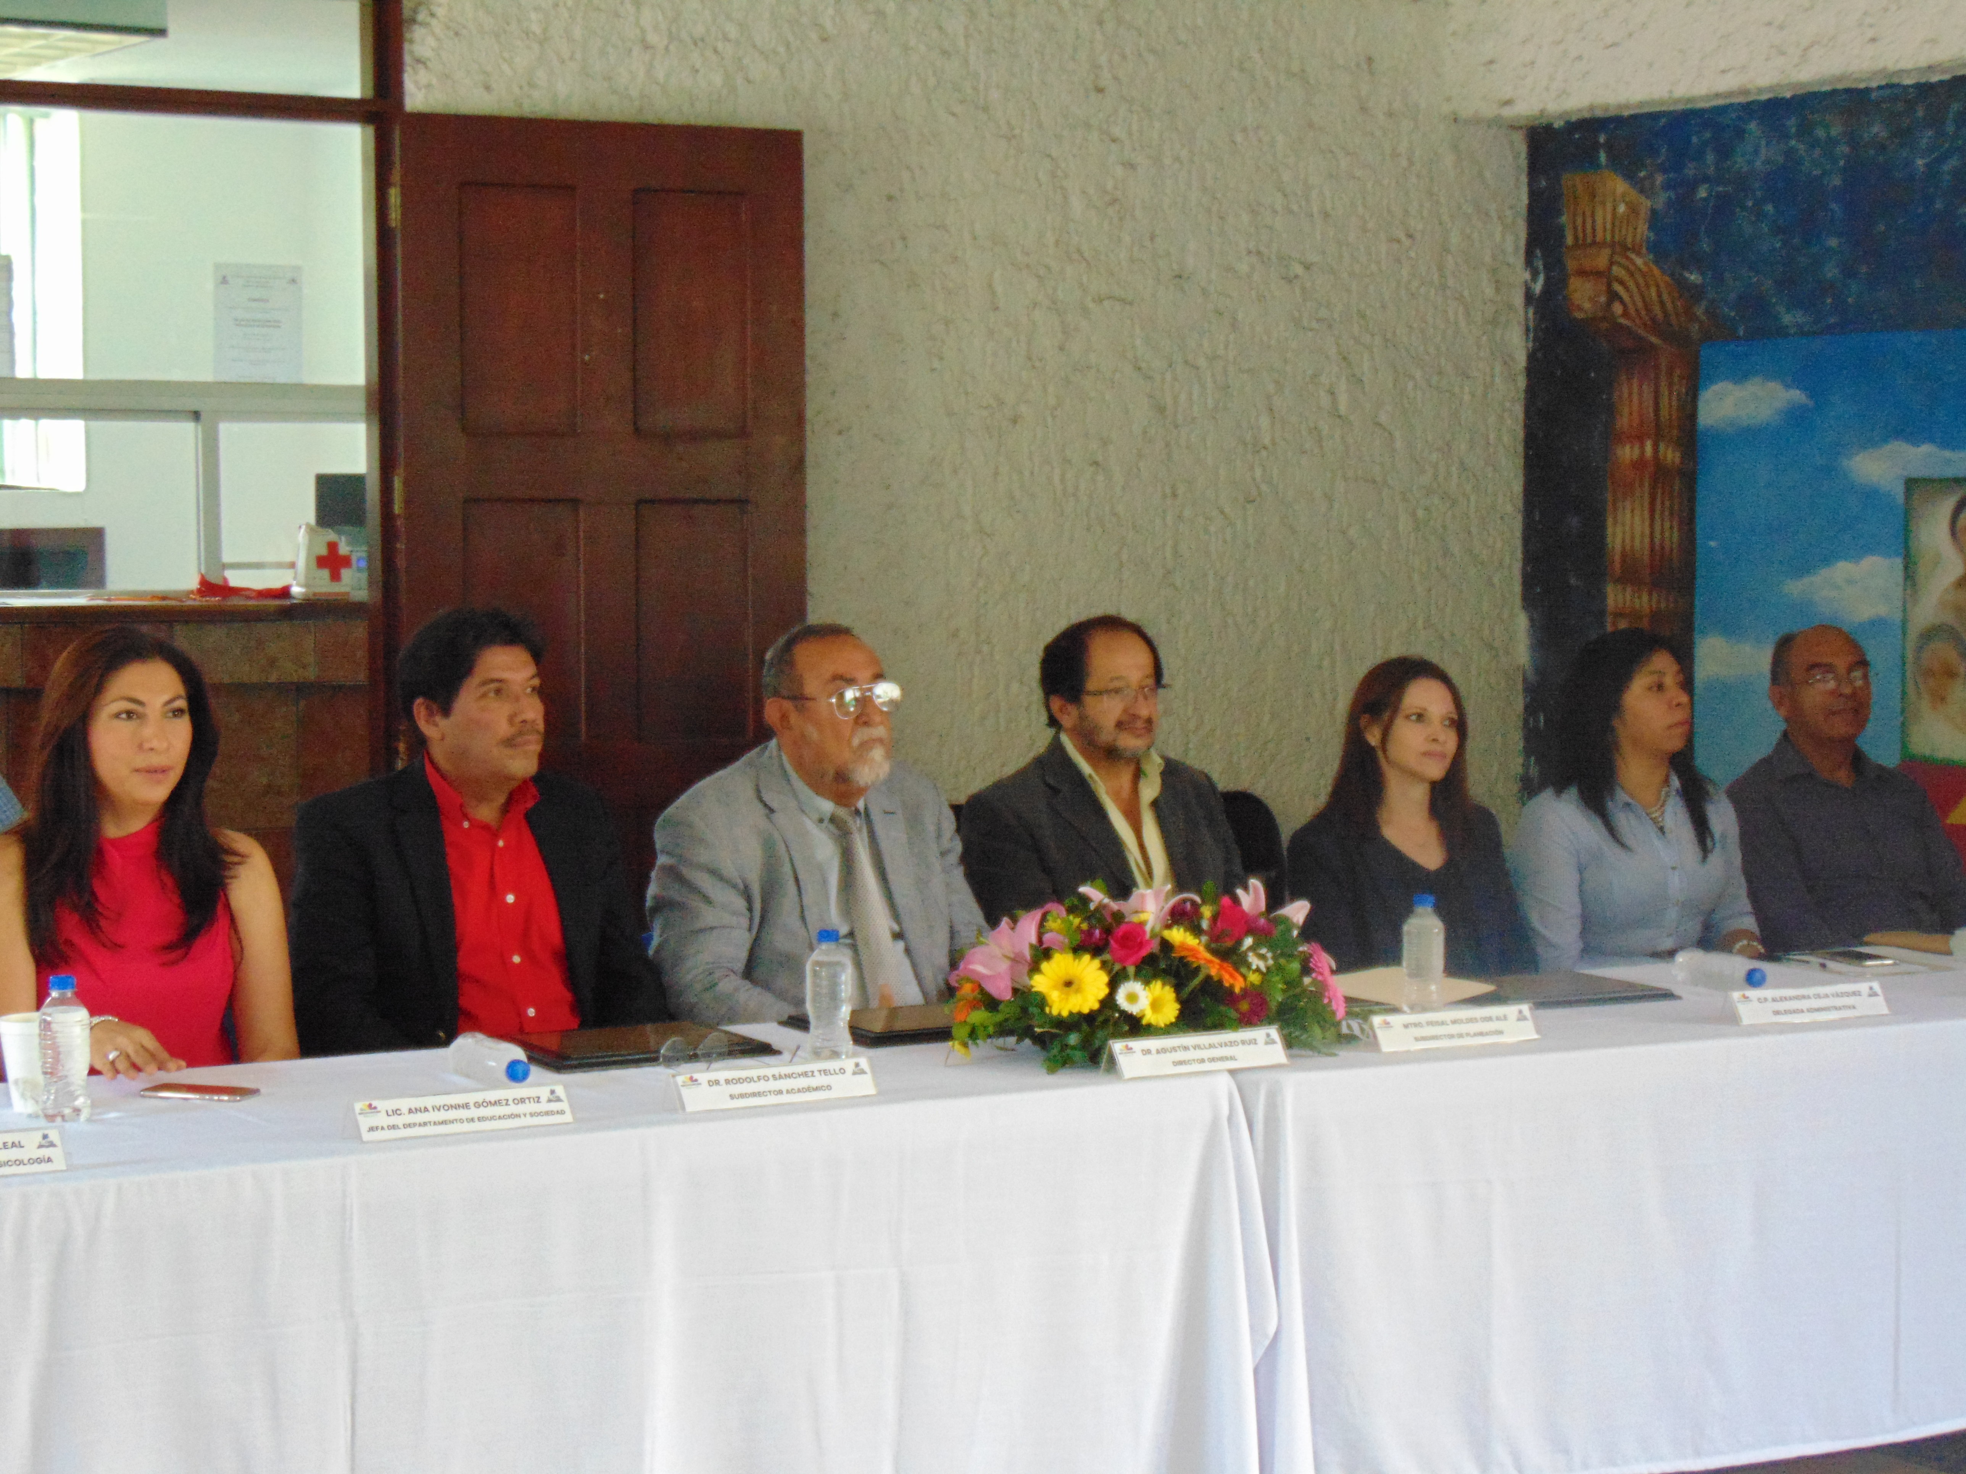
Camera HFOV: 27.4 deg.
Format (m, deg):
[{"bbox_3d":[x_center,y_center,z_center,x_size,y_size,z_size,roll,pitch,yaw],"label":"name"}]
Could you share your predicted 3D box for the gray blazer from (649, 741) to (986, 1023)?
[{"bbox_3d":[-0.257,0.339,6.069,0.520,0.660,0.400,-3,5,-34],"label":"gray blazer"}]

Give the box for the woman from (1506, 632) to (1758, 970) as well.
[{"bbox_3d":[1.189,0.468,6.801,0.460,1.290,0.680,-3,5,-33],"label":"woman"}]

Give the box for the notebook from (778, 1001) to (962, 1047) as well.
[{"bbox_3d":[-0.083,0.416,5.921,0.340,0.020,0.295,-2,5,-29],"label":"notebook"}]

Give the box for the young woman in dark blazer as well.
[{"bbox_3d":[0.778,0.501,6.622,0.460,1.255,0.700,-2,4,-28],"label":"young woman in dark blazer"}]

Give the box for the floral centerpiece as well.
[{"bbox_3d":[0.242,0.317,5.844,0.580,0.230,0.400,-2,5,-30],"label":"floral centerpiece"}]

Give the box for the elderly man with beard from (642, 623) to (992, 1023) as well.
[{"bbox_3d":[-0.180,0.498,6.080,0.540,1.336,0.760,-2,5,-31],"label":"elderly man with beard"}]

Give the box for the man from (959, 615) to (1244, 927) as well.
[{"bbox_3d":[0.280,0.479,6.372,0.520,1.329,0.700,-3,5,-33],"label":"man"}]

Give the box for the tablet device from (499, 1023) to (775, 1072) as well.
[{"bbox_3d":[-0.502,0.444,5.803,0.349,0.020,0.255,-2,5,-30],"label":"tablet device"}]

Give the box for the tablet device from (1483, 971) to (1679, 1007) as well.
[{"bbox_3d":[0.865,0.391,6.310,0.335,0.018,0.330,-2,4,-23],"label":"tablet device"}]

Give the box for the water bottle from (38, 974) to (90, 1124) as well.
[{"bbox_3d":[-1.194,0.402,5.234,0.067,0.187,0.067,-2,5,-30],"label":"water bottle"}]

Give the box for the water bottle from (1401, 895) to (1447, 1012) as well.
[{"bbox_3d":[0.669,0.324,6.110,0.064,0.178,0.064,0,4,0],"label":"water bottle"}]

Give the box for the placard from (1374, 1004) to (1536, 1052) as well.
[{"bbox_3d":[0.671,0.415,5.762,0.279,0.045,0.050,-2,5,-29],"label":"placard"}]

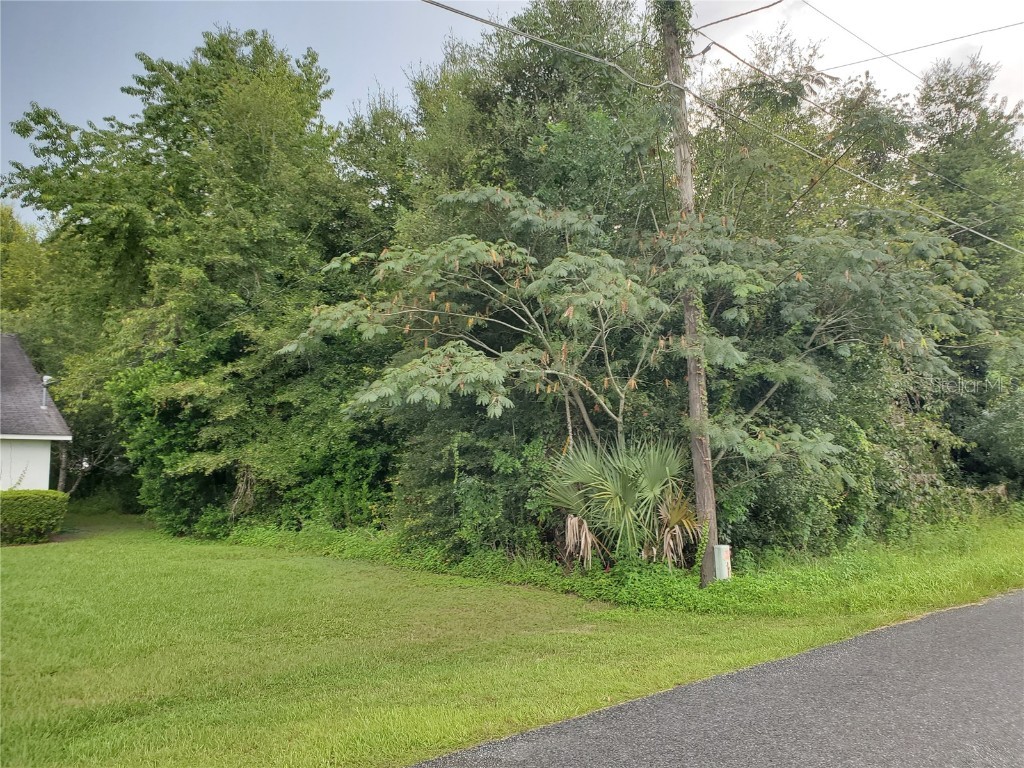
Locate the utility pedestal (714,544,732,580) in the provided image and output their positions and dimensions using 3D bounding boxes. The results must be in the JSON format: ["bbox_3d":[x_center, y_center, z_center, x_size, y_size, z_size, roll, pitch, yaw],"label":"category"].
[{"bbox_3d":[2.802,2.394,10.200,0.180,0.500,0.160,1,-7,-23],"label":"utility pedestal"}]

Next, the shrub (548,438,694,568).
[{"bbox_3d":[1.566,1.738,11.000,2.050,1.850,1.750,-2,-6,6],"label":"shrub"}]

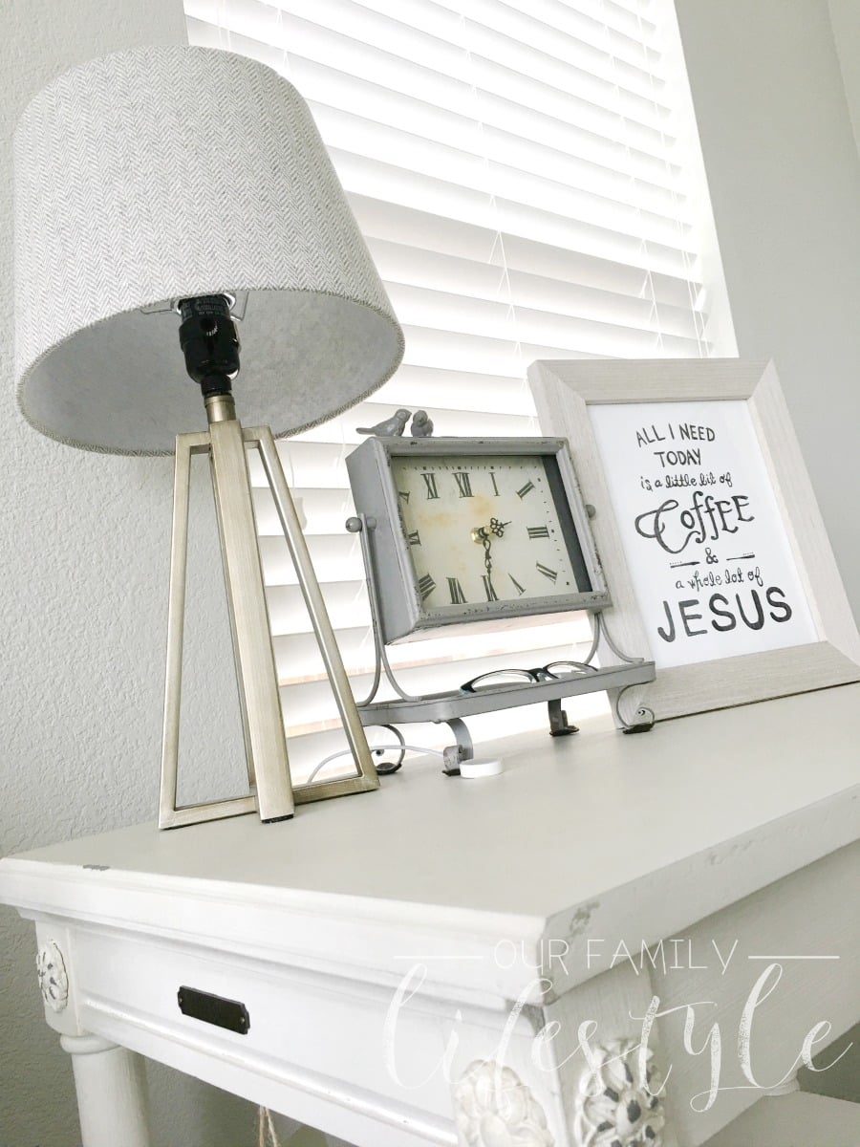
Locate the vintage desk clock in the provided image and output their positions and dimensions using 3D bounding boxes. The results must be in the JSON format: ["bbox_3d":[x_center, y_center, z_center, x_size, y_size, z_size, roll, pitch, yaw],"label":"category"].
[{"bbox_3d":[0.049,0.015,0.778,0.256,0.258,0.126,-5,-7,-34],"label":"vintage desk clock"}]

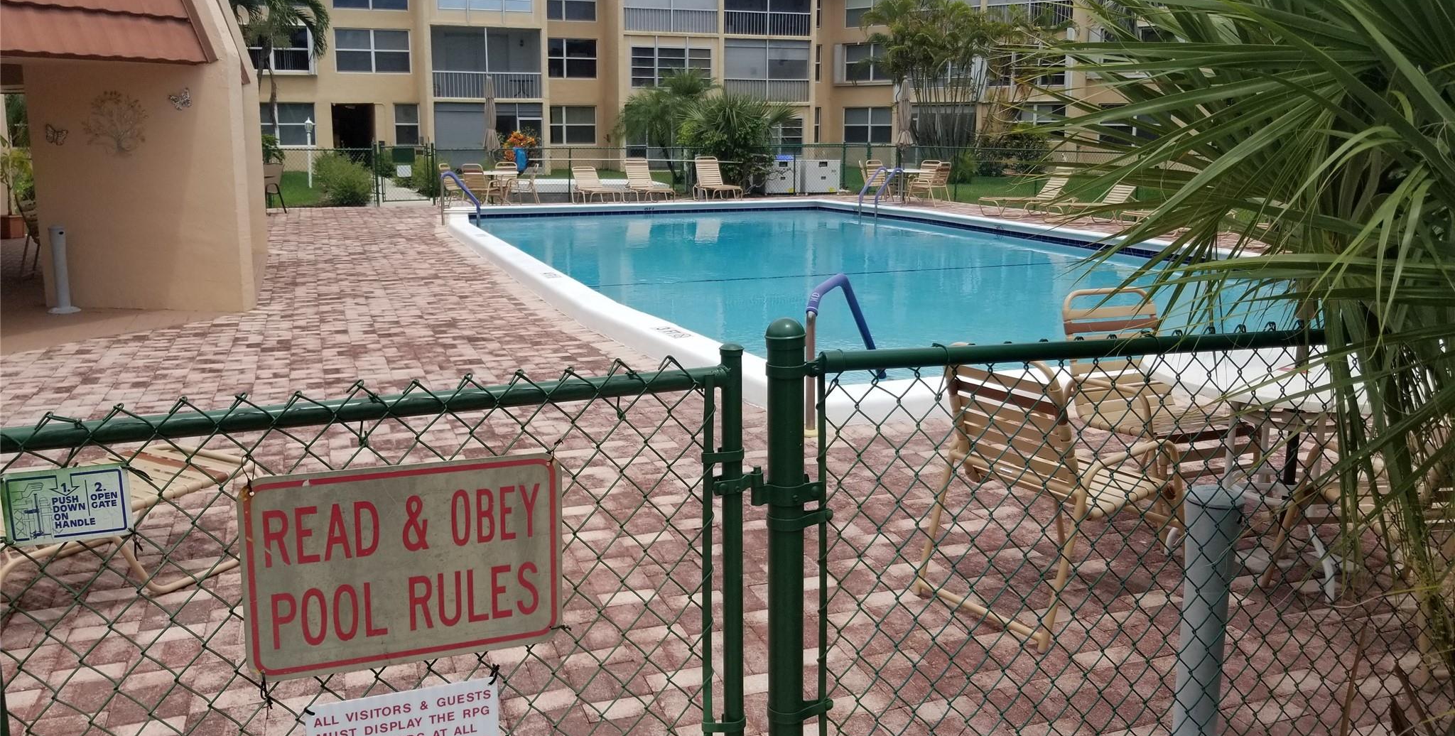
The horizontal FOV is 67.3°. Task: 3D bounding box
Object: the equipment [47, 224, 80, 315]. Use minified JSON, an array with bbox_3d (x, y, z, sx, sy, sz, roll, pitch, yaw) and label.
[{"bbox_3d":[-5.723,-0.862,9.359,0.285,0.740,0.285,0,12,0],"label":"equipment"}]

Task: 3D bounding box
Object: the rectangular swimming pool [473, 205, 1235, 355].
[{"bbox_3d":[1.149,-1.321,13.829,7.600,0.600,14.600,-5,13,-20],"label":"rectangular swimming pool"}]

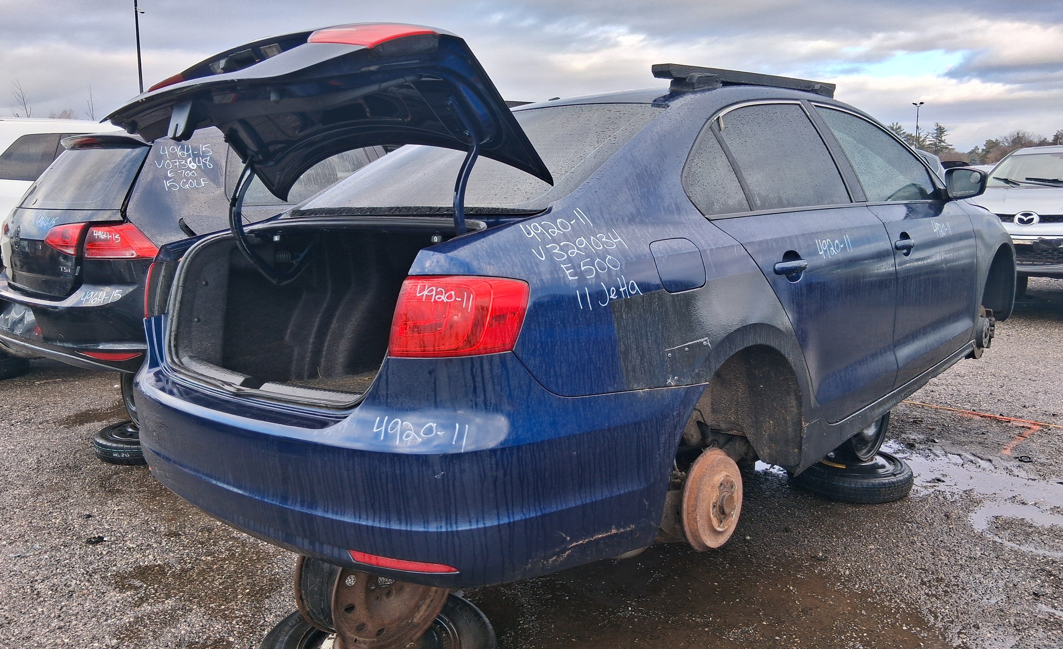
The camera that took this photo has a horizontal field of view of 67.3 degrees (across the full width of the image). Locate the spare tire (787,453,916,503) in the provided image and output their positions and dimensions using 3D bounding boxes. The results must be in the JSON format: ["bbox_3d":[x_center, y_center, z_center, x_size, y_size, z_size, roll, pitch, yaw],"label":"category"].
[{"bbox_3d":[1.535,0.725,3.860,0.565,0.120,0.565,0,8,0],"label":"spare tire"}]

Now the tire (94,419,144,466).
[{"bbox_3d":[-2.090,0.632,4.390,0.575,0.130,0.575,7,11,42],"label":"tire"}]

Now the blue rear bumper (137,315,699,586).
[{"bbox_3d":[-0.496,0.246,2.301,1.770,0.560,0.860,5,13,43],"label":"blue rear bumper"}]

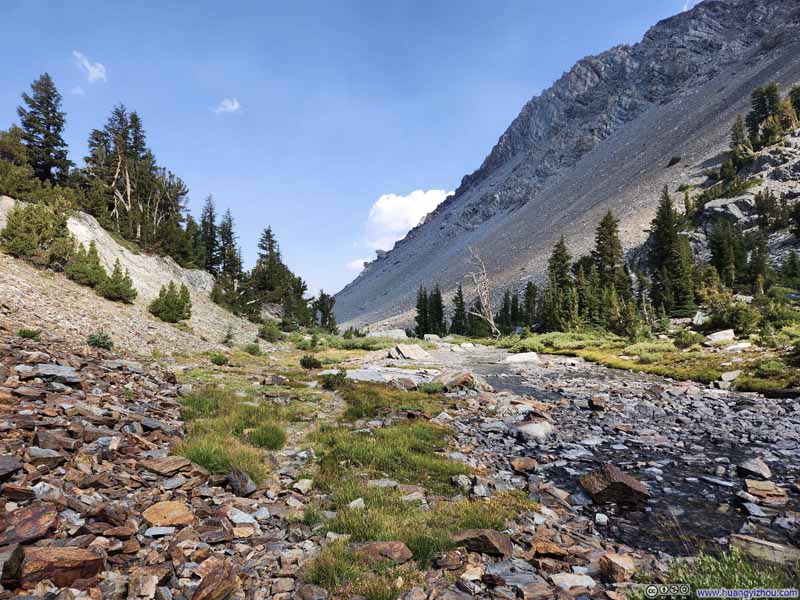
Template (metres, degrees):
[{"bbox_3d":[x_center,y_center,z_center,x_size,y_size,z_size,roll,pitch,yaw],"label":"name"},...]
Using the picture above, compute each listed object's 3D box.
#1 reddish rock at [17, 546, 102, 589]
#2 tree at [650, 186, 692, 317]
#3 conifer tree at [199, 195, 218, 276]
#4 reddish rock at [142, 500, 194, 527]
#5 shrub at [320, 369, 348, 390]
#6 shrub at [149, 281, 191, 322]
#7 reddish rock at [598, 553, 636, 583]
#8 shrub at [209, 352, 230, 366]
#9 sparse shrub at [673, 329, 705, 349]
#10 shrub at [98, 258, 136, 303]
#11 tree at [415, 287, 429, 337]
[{"bbox_3d":[-1.820,1.434,2.850,0.390,0.150,0.230,1,-2,-32],"label":"reddish rock"},{"bbox_3d":[18.831,-3.446,37.000,2.910,8.911,2.757,0,-1,0],"label":"tree"},{"bbox_3d":[-15.133,-5.176,42.000,1.501,6.322,1.422,0,-1,0],"label":"conifer tree"},{"bbox_3d":[-1.699,1.567,3.900,0.370,0.100,0.270,0,-1,0],"label":"reddish rock"},{"bbox_3d":[-1.393,1.690,11.300,0.566,0.444,0.476,0,-1,0],"label":"shrub"},{"bbox_3d":[-10.191,0.066,23.500,1.704,1.857,1.533,1,-1,-23],"label":"shrub"},{"bbox_3d":[1.289,1.585,3.150,0.220,0.120,0.180,0,-1,0],"label":"reddish rock"},{"bbox_3d":[-5.122,1.679,15.000,0.534,0.395,0.507,0,-1,-19],"label":"shrub"},{"bbox_3d":[13.570,1.811,25.000,1.430,0.894,1.204,0,-1,0],"label":"sparse shrub"},{"bbox_3d":[-12.001,-0.825,22.500,1.494,1.863,1.345,1,-2,-28],"label":"shrub"},{"bbox_3d":[2.225,1.345,55.000,1.448,5.484,1.448,0,-1,2],"label":"tree"}]

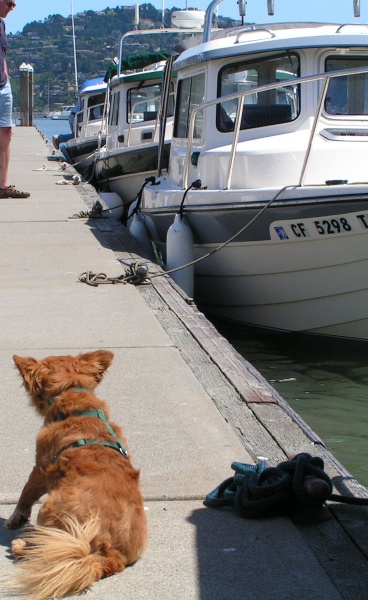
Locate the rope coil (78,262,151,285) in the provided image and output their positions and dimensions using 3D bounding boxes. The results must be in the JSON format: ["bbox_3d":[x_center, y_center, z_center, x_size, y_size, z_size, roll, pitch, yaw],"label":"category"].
[{"bbox_3d":[-0.340,-0.131,8.584,0.350,0.100,0.270,-1,6,-5],"label":"rope coil"}]

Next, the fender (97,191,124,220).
[{"bbox_3d":[-0.844,-1.012,19.502,0.350,0.370,0.350,-1,6,-5],"label":"fender"}]

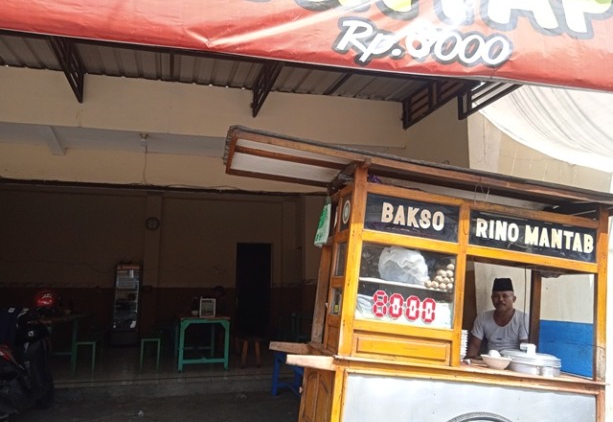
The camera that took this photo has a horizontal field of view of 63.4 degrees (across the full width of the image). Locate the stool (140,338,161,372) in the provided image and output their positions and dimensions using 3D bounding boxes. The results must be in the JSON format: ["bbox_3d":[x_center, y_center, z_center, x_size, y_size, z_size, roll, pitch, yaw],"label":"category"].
[{"bbox_3d":[-2.139,1.977,6.845,0.260,0.440,0.270,2,-9,-13],"label":"stool"}]

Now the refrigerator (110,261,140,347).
[{"bbox_3d":[-3.605,1.882,9.990,0.510,1.600,0.520,2,-9,-13],"label":"refrigerator"}]

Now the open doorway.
[{"bbox_3d":[-1.174,1.783,11.050,0.840,2.120,0.120,2,-9,-13],"label":"open doorway"}]

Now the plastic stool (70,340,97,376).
[{"bbox_3d":[-2.883,1.928,6.520,0.260,0.430,0.270,2,-9,-13],"label":"plastic stool"}]

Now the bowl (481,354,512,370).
[{"bbox_3d":[1.026,0.817,2.670,0.170,0.072,0.170,7,-10,1],"label":"bowl"}]

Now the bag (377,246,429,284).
[{"bbox_3d":[0.518,0.289,2.650,0.260,0.185,0.220,9,-10,-10],"label":"bag"}]

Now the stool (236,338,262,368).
[{"bbox_3d":[-0.830,2.050,7.242,0.320,0.430,0.320,2,-9,-13],"label":"stool"}]

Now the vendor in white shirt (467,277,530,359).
[{"bbox_3d":[1.424,1.165,3.513,0.520,1.367,0.620,-1,-9,7],"label":"vendor in white shirt"}]

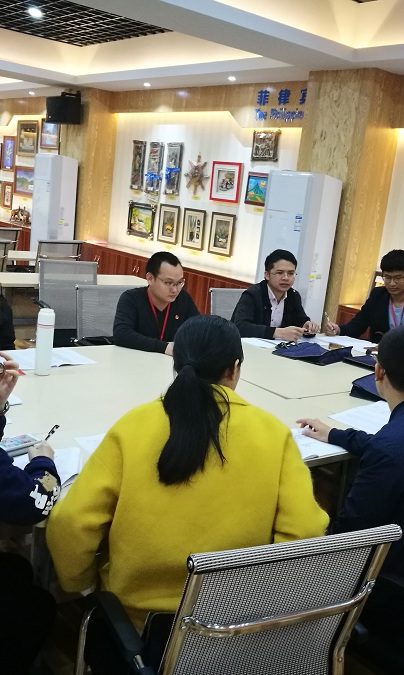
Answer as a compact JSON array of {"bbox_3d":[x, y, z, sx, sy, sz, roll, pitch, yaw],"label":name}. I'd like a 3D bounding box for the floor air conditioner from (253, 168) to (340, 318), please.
[{"bbox_3d":[0.771,-0.481,5.975,0.340,1.780,0.500,-5,16,-40],"label":"floor air conditioner"}]

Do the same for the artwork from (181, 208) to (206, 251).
[{"bbox_3d":[-0.069,-1.109,7.218,0.035,0.397,0.336,-4,16,-40],"label":"artwork"}]

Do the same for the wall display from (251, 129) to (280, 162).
[{"bbox_3d":[0.595,-1.737,6.388,0.035,0.261,0.330,-4,16,-40],"label":"wall display"}]

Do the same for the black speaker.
[{"bbox_3d":[-1.702,-2.794,8.660,0.400,0.300,0.270,14,14,33],"label":"black speaker"}]

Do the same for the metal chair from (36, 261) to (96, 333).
[{"bbox_3d":[-0.935,-0.064,5.213,0.560,0.950,0.600,-1,14,-29],"label":"metal chair"}]

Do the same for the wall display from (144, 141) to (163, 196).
[{"bbox_3d":[-0.582,-2.004,8.327,0.060,0.600,0.270,-5,16,-40],"label":"wall display"}]

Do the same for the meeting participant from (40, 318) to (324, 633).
[{"bbox_3d":[-0.108,0.525,1.940,0.640,1.200,0.680,3,12,-15],"label":"meeting participant"}]

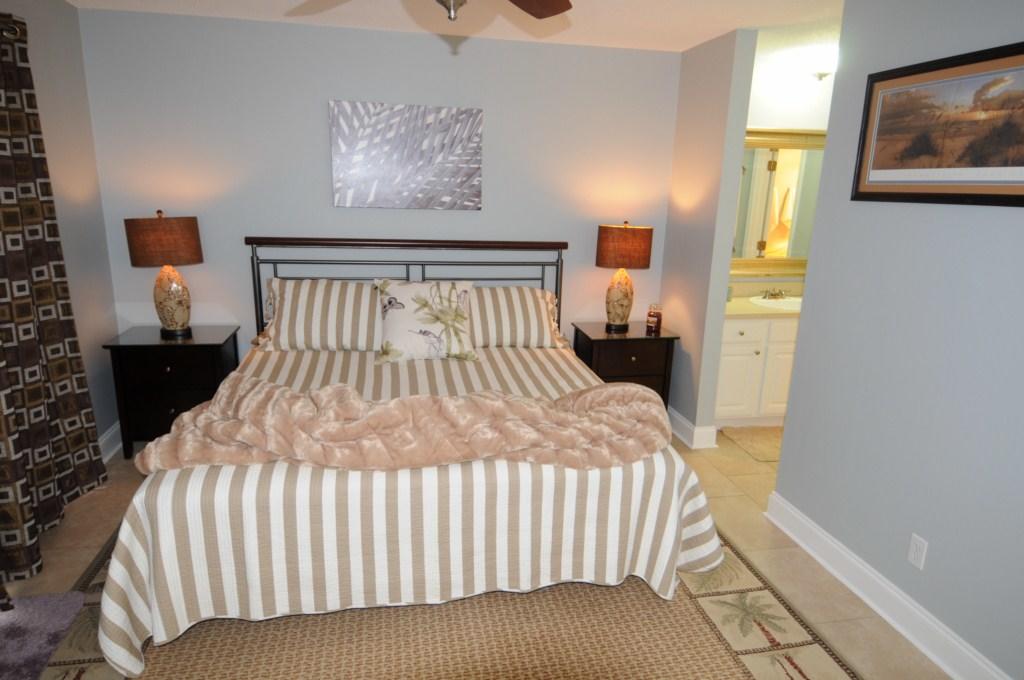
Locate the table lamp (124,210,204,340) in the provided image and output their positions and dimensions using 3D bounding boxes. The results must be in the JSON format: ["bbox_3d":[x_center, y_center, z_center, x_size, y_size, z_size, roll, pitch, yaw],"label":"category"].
[{"bbox_3d":[-1.984,-0.371,3.440,0.387,0.731,0.256,-1,13,-10],"label":"table lamp"}]

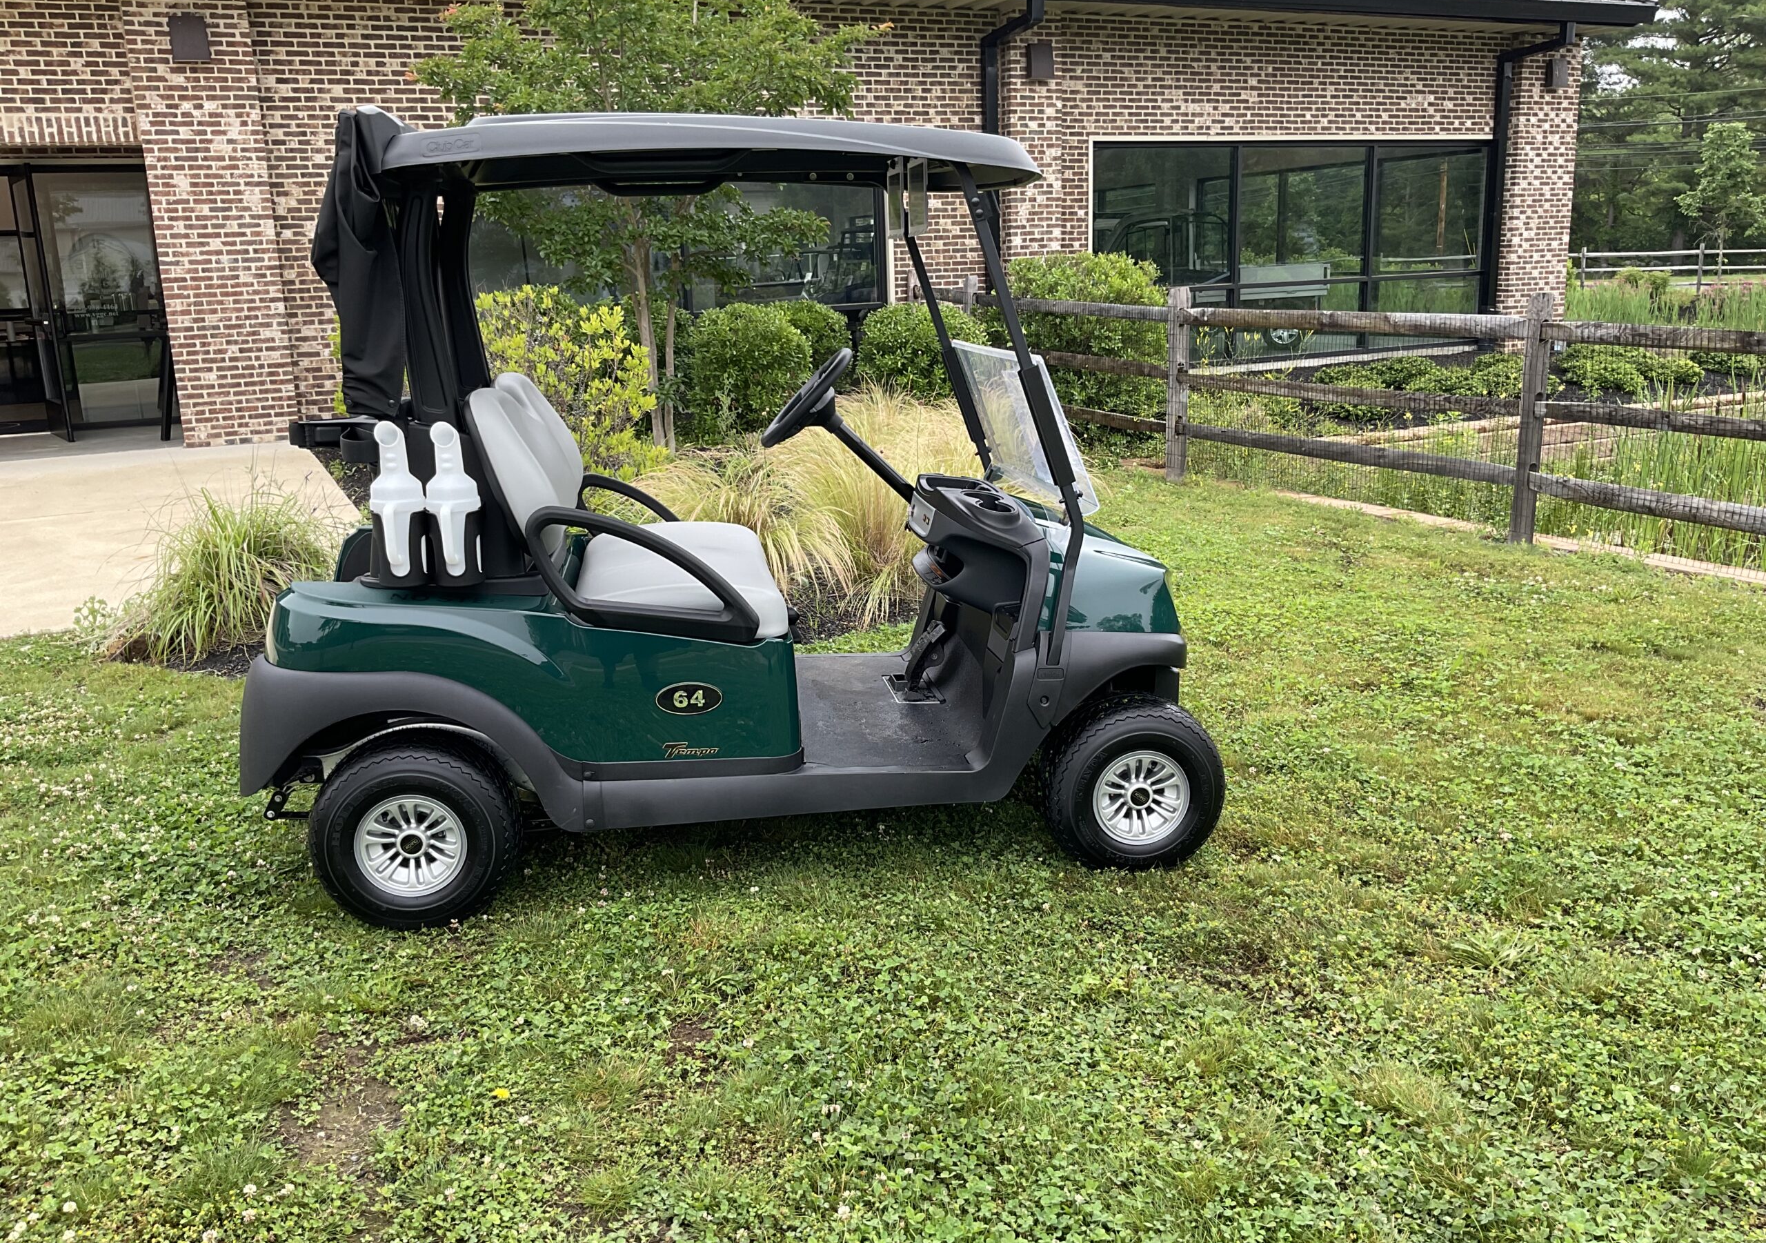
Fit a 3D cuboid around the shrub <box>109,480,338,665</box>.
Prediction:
[{"bbox_3d":[-2.594,-0.226,5.850,0.900,0.660,0.850,-2,14,0],"label":"shrub"}]

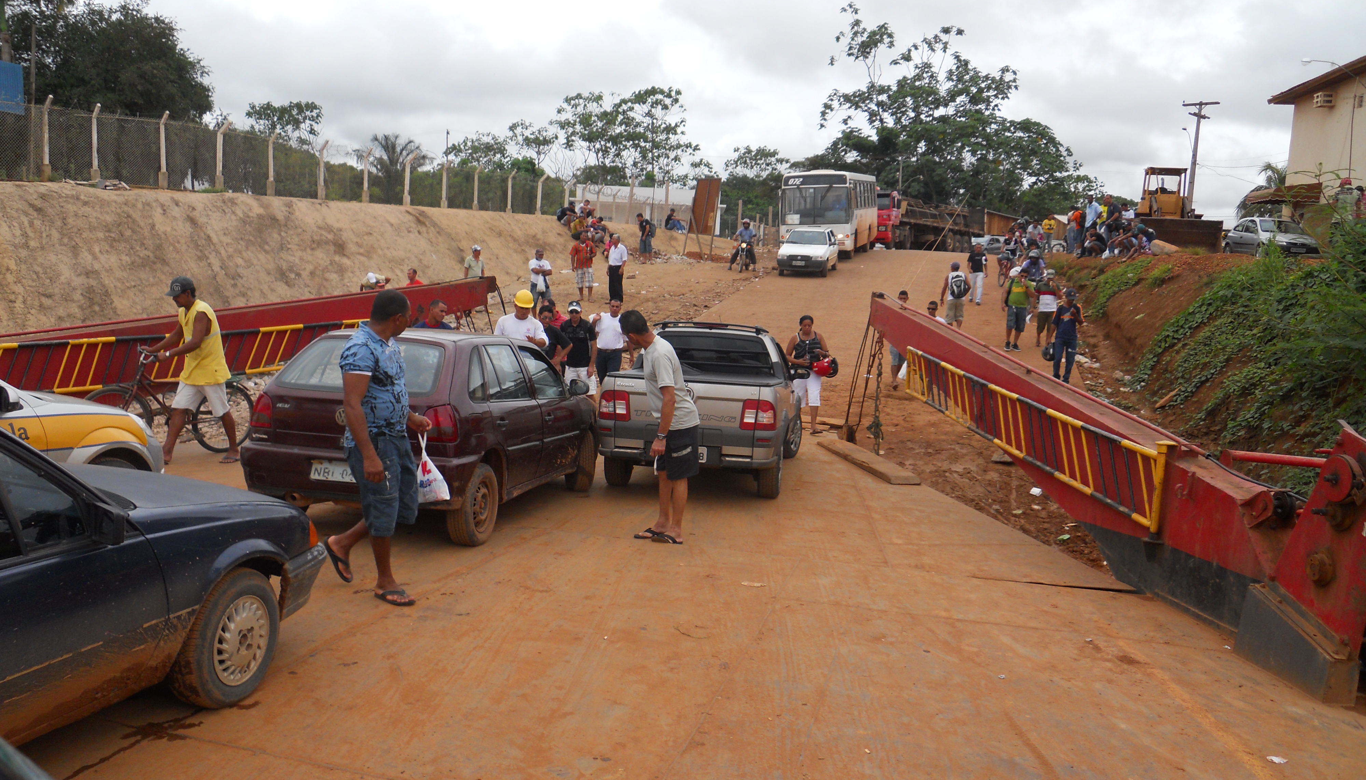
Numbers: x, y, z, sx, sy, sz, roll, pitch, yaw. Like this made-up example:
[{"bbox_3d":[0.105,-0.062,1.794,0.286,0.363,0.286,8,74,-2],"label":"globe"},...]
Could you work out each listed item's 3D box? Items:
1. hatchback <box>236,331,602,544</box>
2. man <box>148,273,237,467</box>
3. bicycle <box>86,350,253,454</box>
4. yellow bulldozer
[{"bbox_3d":[-1.857,0.229,9.310,1.650,1.410,3.840,5,4,13],"label":"hatchback"},{"bbox_3d":[-4.520,-0.180,10.200,0.700,1.710,0.560,-5,10,-40],"label":"man"},{"bbox_3d":[-5.016,0.101,10.720,1.800,1.062,0.580,3,5,11],"label":"bicycle"},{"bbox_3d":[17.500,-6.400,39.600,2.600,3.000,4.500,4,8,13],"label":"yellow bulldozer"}]

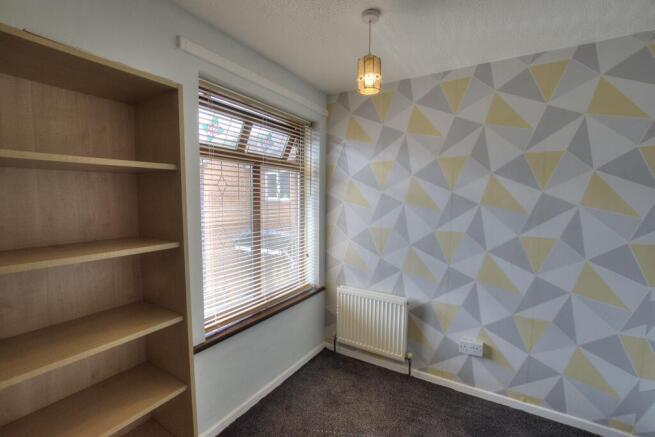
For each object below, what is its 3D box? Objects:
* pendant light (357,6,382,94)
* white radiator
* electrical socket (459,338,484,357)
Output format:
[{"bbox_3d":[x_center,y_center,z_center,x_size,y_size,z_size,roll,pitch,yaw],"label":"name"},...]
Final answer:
[{"bbox_3d":[0.220,-0.842,1.387,0.119,0.387,0.119,1,4,0],"label":"pendant light"},{"bbox_3d":[0.365,0.860,2.296,0.592,0.483,0.080,3,4,29],"label":"white radiator"},{"bbox_3d":[1.042,0.935,1.985,0.148,0.087,0.040,3,4,29],"label":"electrical socket"}]

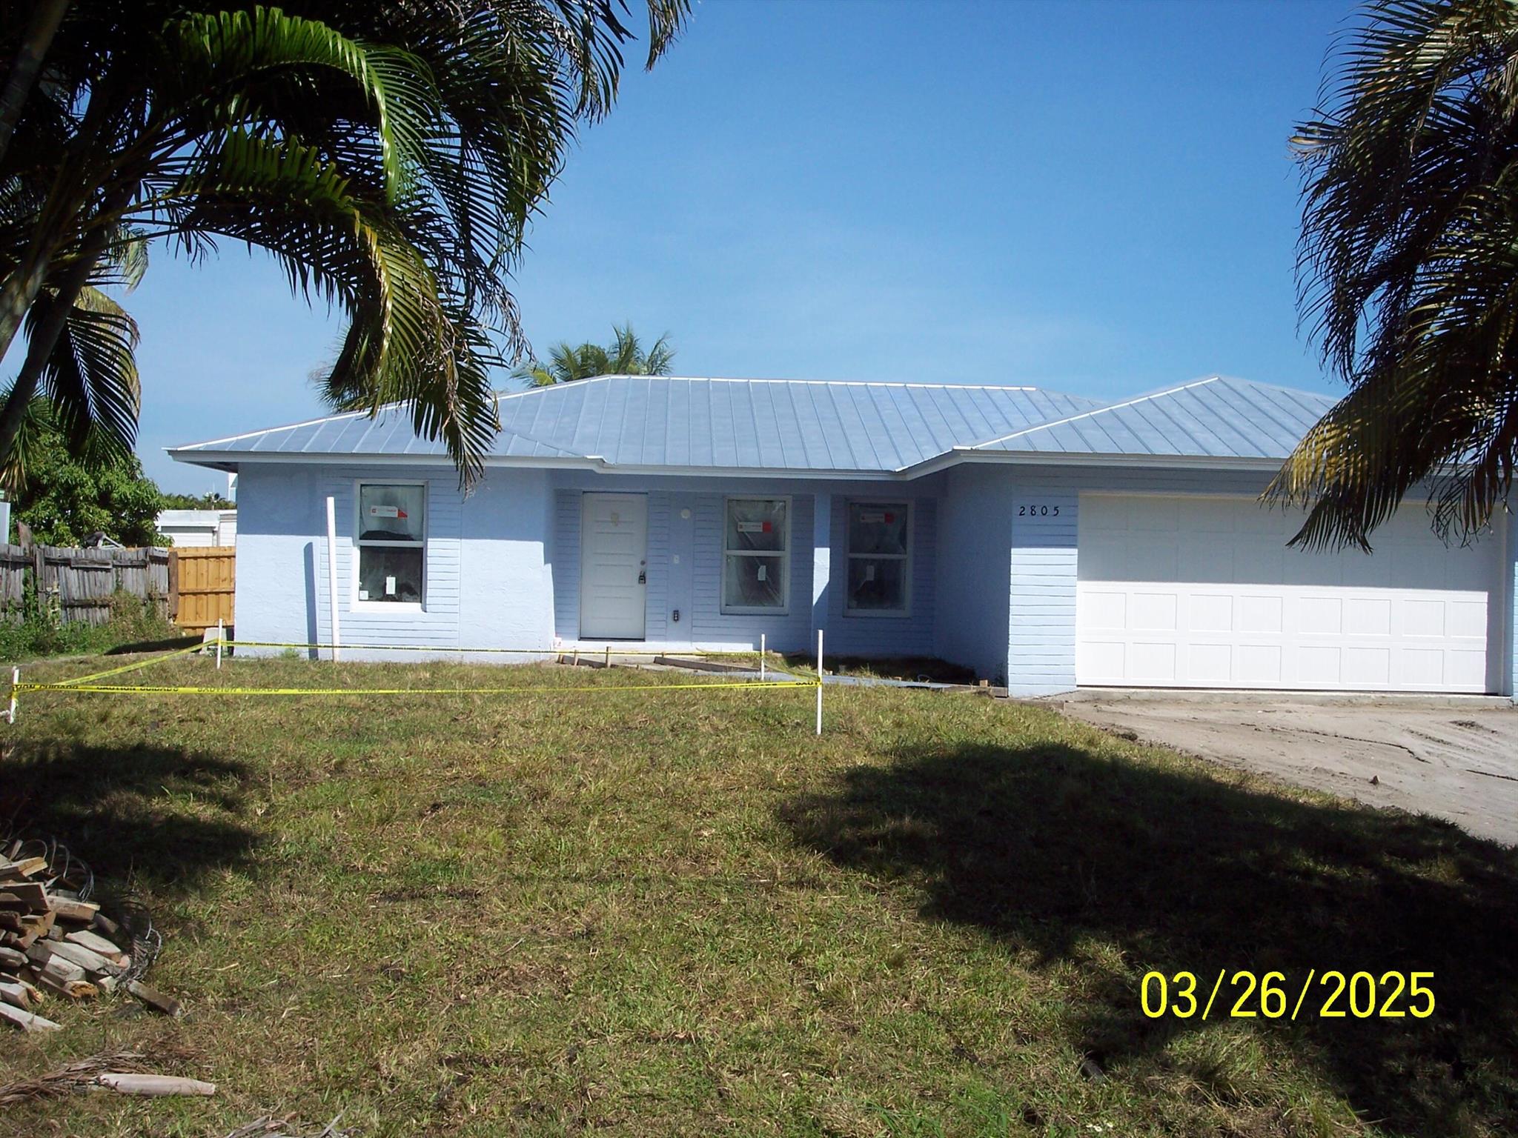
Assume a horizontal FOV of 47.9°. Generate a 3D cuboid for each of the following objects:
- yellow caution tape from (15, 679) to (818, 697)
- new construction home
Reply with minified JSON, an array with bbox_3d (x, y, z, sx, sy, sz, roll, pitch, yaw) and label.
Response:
[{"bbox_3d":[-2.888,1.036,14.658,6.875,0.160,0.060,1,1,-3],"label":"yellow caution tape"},{"bbox_3d":[1.111,-0.898,25.878,17.376,4.266,15.704,1,1,-2],"label":"new construction home"}]

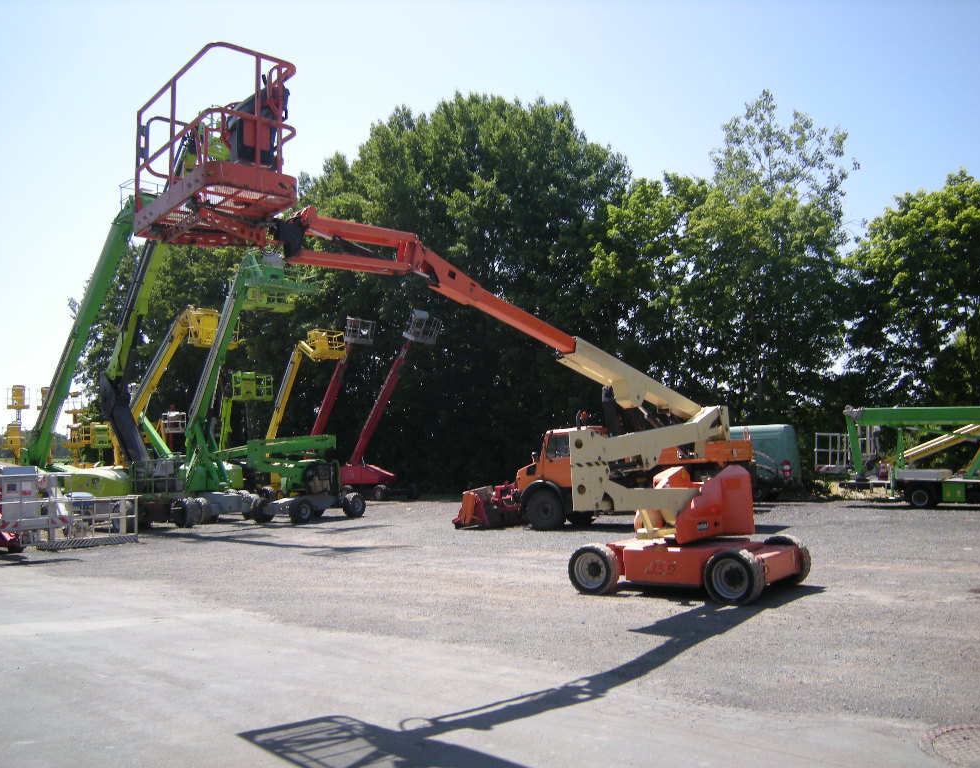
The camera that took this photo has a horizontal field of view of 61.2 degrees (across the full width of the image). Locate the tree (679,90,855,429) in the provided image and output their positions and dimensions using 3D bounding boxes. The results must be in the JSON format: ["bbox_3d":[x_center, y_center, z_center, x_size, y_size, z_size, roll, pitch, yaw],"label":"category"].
[{"bbox_3d":[14.728,-4.539,44.611,8.800,20.500,8.000,-1,-5,0],"label":"tree"}]

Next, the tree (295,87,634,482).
[{"bbox_3d":[-1.331,-3.945,43.573,15.600,19.600,13.000,-1,-5,0],"label":"tree"}]

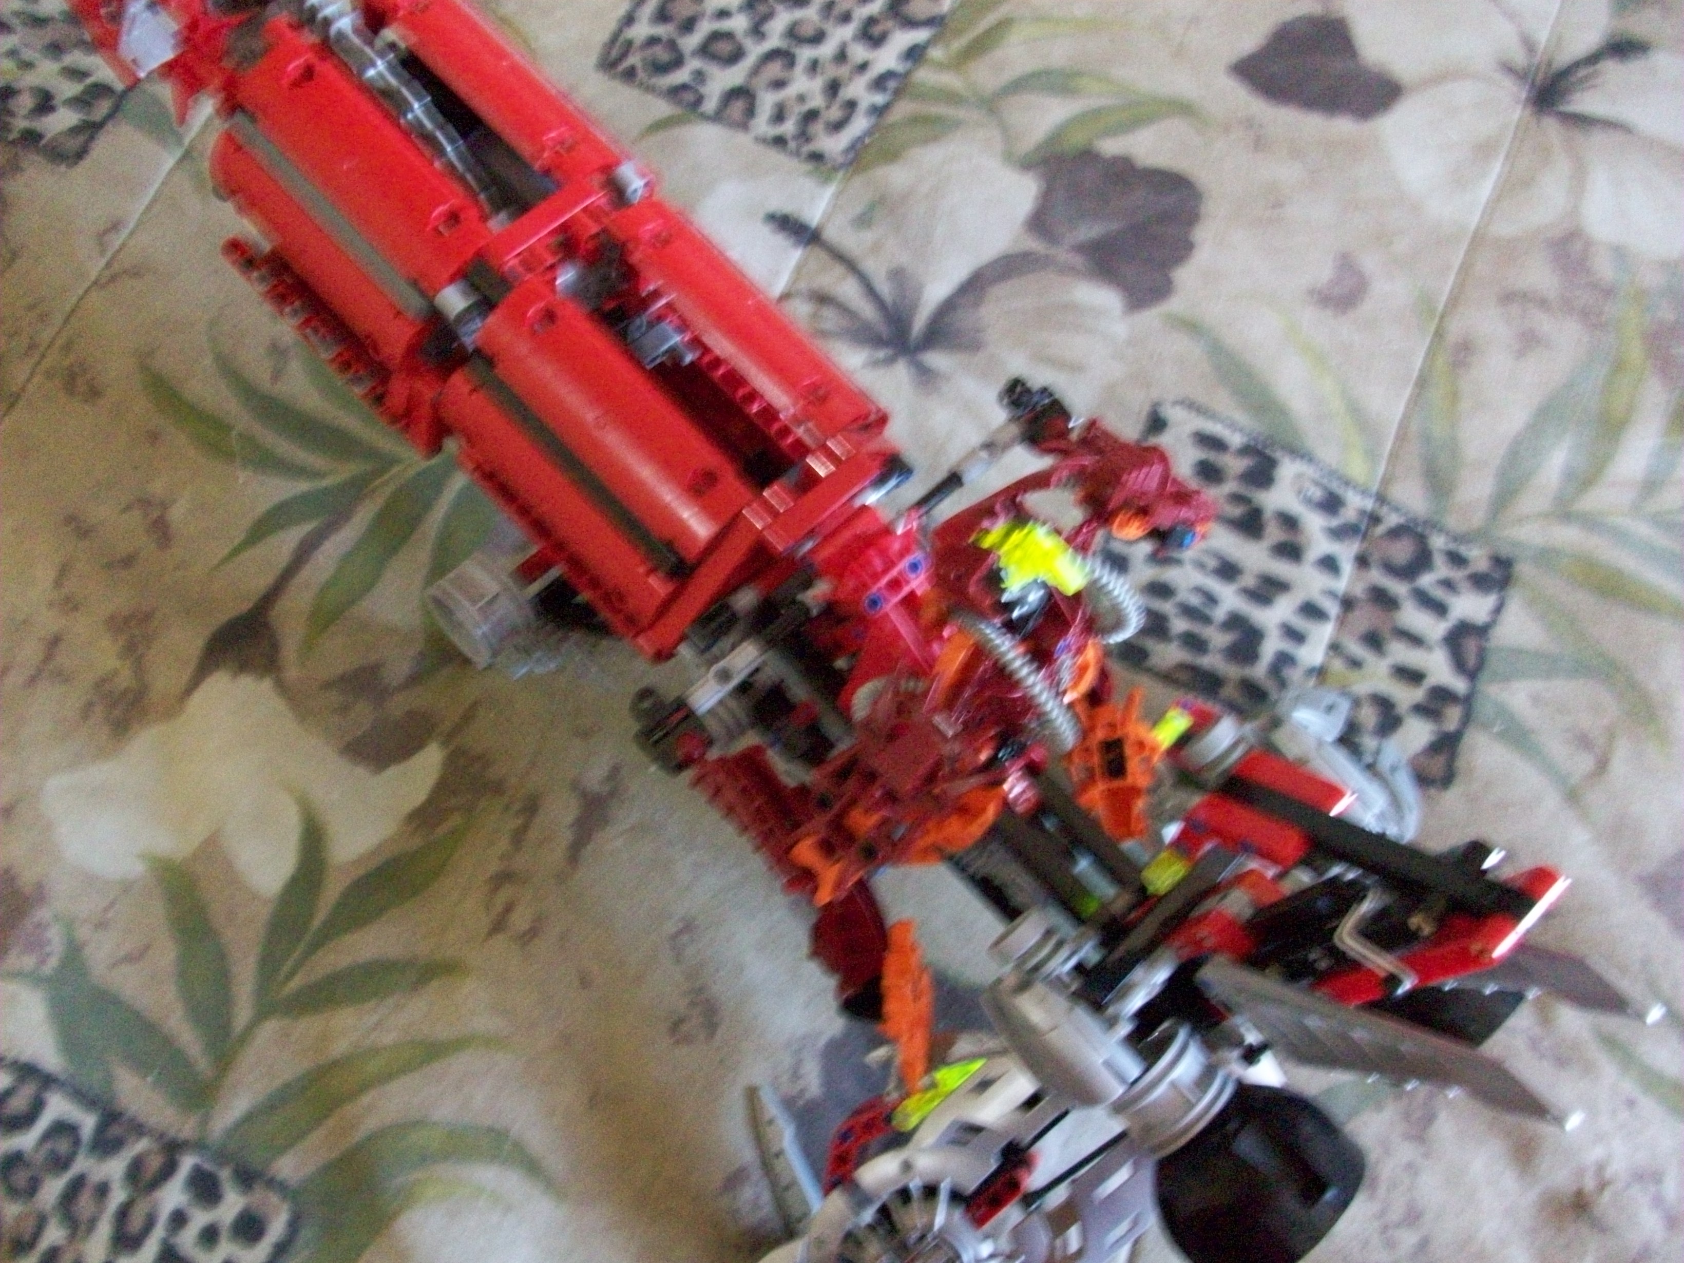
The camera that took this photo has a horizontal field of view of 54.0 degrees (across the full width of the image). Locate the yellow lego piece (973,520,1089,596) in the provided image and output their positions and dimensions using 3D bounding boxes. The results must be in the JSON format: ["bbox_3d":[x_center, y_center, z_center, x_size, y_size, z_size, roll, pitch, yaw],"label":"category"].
[{"bbox_3d":[0.053,-0.021,0.462,0.031,0.016,0.017,22,74,8],"label":"yellow lego piece"}]

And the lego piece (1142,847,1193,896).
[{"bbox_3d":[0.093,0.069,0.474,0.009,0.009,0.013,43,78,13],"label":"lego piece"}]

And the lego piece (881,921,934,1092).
[{"bbox_3d":[0.018,0.104,0.458,0.015,0.022,0.047,-1,72,0],"label":"lego piece"}]

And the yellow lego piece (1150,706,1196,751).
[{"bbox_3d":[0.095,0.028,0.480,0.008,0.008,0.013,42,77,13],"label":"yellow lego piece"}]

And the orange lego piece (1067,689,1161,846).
[{"bbox_3d":[0.077,0.038,0.472,0.025,0.016,0.043,0,72,1],"label":"orange lego piece"}]

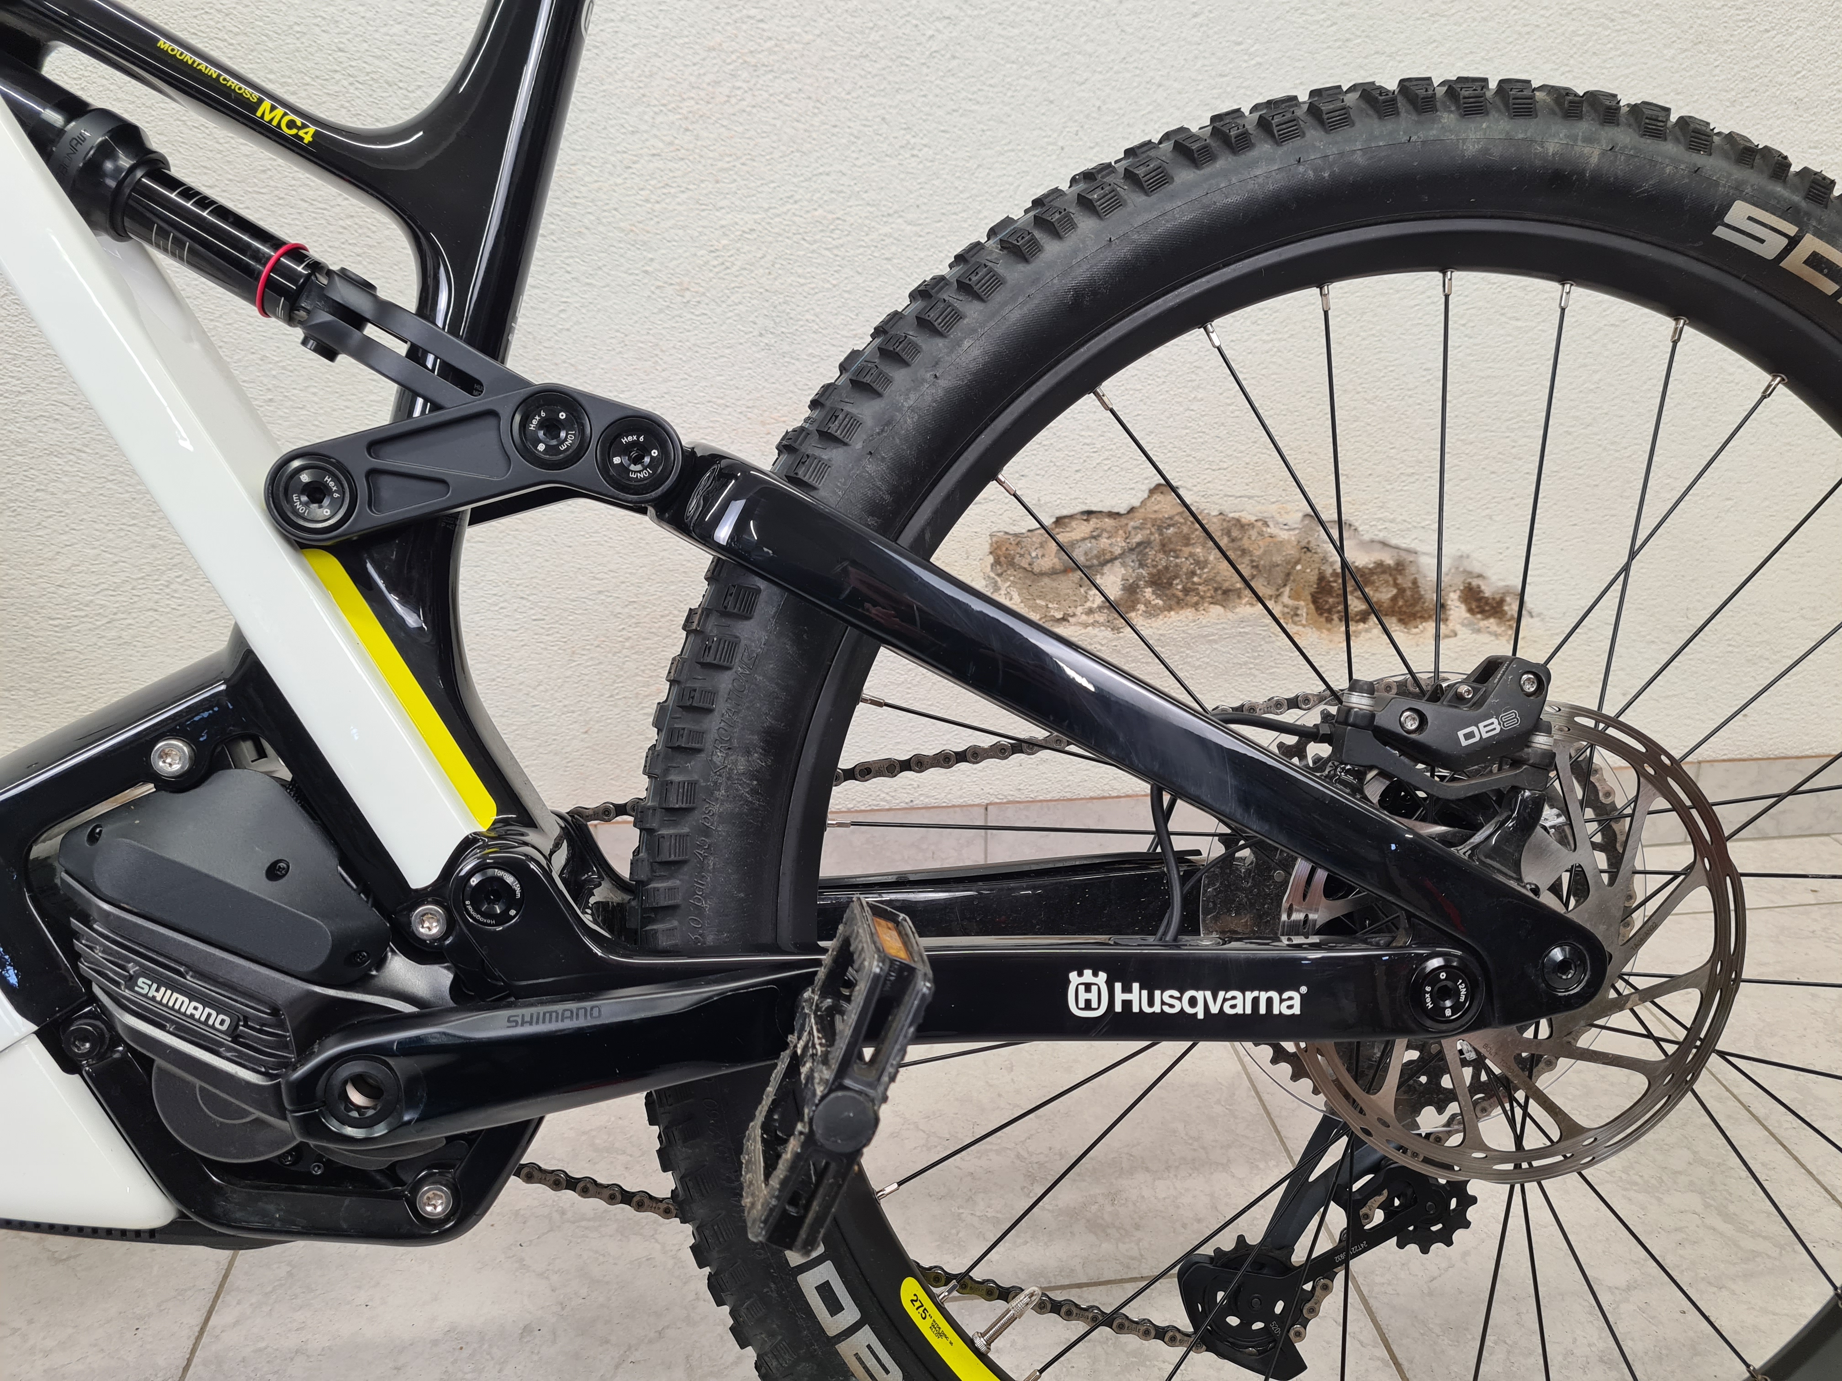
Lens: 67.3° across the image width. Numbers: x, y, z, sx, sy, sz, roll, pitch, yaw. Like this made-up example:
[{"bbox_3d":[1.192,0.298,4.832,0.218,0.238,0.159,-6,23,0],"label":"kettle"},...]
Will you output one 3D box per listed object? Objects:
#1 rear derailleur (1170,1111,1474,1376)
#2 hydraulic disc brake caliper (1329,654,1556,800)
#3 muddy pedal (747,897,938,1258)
[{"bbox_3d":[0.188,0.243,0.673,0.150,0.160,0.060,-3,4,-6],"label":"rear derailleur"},{"bbox_3d":[0.200,0.009,0.544,0.088,0.056,0.051,12,3,-7],"label":"hydraulic disc brake caliper"},{"bbox_3d":[-0.026,0.117,0.437,0.022,0.091,0.091,22,1,-8],"label":"muddy pedal"}]

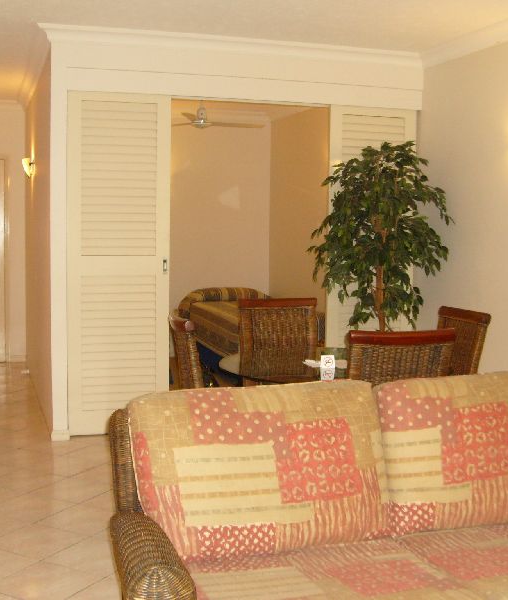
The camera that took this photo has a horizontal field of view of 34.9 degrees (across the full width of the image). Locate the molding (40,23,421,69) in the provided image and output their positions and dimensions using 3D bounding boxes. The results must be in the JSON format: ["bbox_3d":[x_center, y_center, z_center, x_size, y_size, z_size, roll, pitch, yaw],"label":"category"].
[{"bbox_3d":[-0.042,-1.708,5.543,2.790,0.100,0.090,-1,6,-19],"label":"molding"}]

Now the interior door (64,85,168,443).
[{"bbox_3d":[-0.907,-0.222,5.482,0.690,2.280,0.040,-1,6,-19],"label":"interior door"}]

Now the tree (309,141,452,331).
[{"bbox_3d":[0.833,-0.029,5.371,0.900,1.960,0.900,-1,6,-19],"label":"tree"}]

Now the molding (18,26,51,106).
[{"bbox_3d":[-1.825,-1.822,6.597,0.090,0.100,3.250,-1,6,-19],"label":"molding"}]

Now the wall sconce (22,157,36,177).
[{"bbox_3d":[-1.938,-1.140,6.921,0.115,0.170,0.250,-1,6,-19],"label":"wall sconce"}]

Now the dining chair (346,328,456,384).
[{"bbox_3d":[0.556,0.602,3.821,0.500,0.980,0.580,-1,6,-19],"label":"dining chair"}]

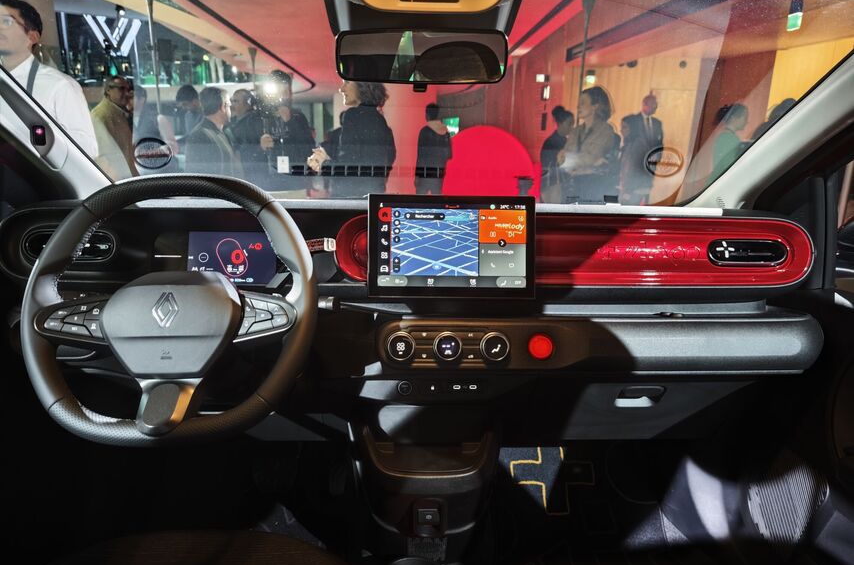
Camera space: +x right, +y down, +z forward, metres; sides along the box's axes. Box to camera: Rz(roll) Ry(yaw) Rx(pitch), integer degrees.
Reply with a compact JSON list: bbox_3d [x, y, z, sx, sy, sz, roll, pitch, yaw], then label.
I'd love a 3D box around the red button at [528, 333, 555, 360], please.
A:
[{"bbox_3d":[0.177,0.100,0.876,0.038,0.038,0.020,1,3,-1],"label":"red button"}]

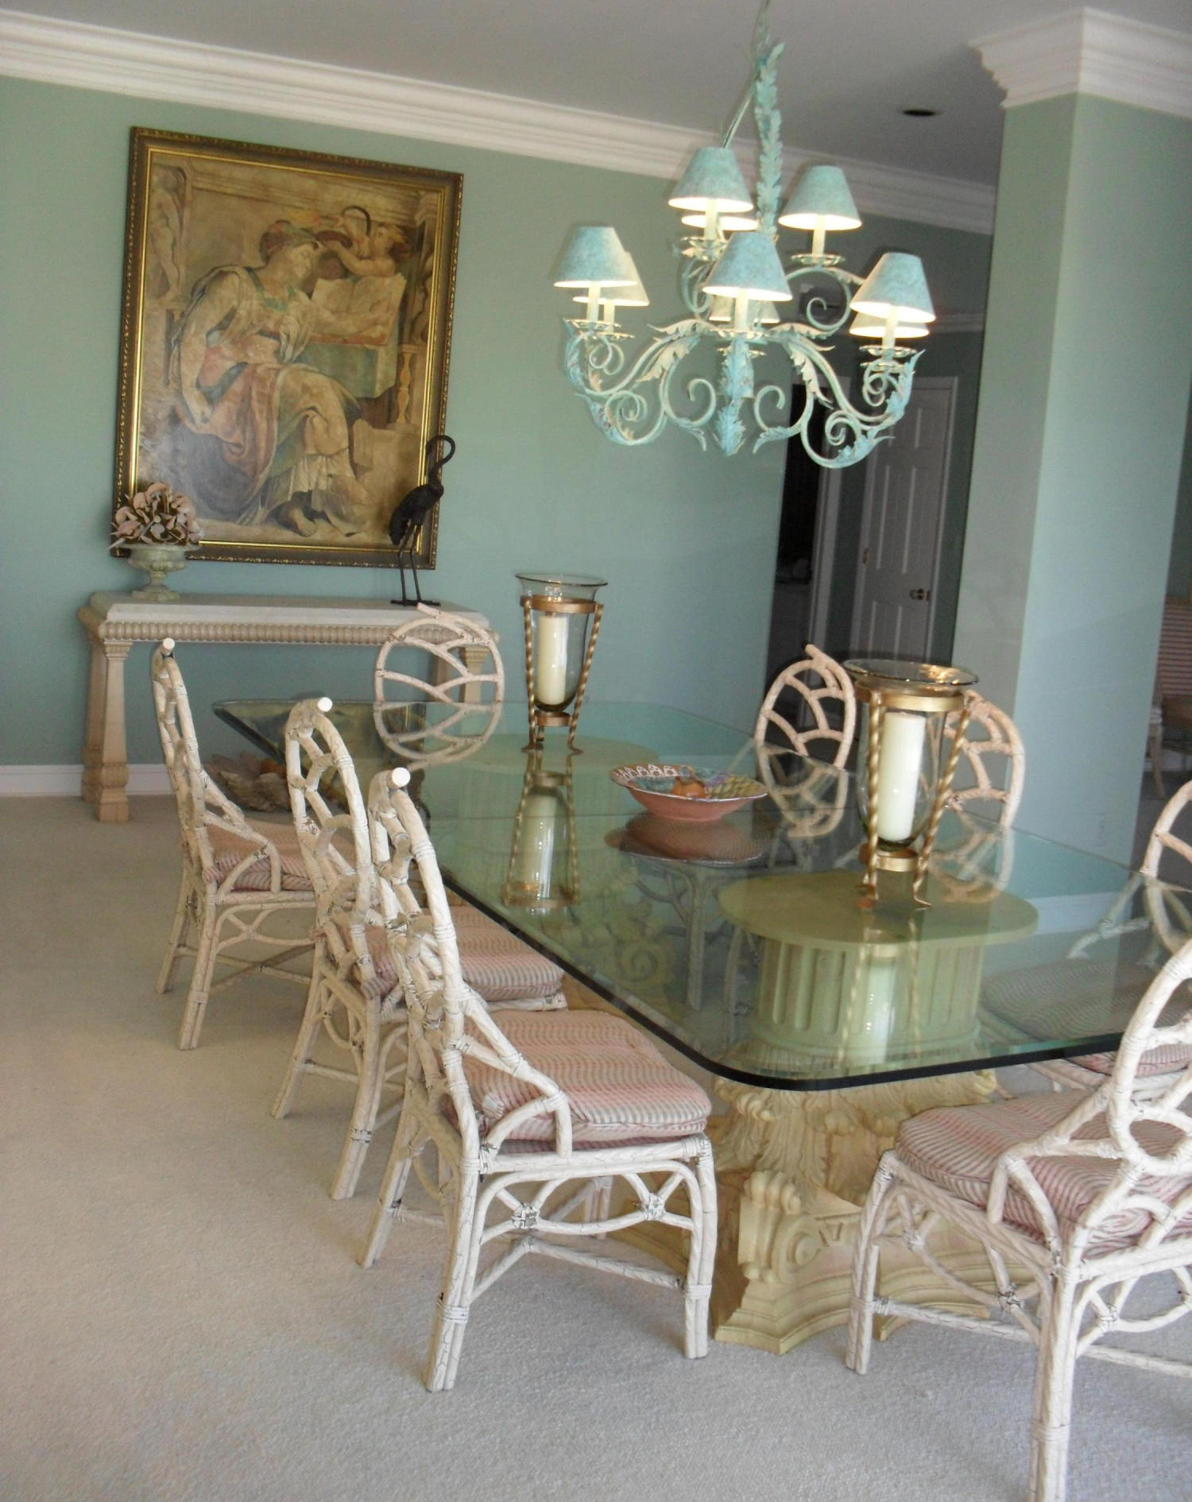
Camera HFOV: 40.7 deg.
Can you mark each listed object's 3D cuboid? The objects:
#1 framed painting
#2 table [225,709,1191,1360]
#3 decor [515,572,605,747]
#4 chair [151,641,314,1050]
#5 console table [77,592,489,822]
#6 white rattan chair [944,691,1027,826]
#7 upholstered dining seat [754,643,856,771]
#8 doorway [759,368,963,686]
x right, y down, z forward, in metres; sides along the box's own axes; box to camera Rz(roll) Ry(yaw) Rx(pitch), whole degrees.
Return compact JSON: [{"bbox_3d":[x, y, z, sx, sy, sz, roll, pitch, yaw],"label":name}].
[{"bbox_3d":[-1.276,-1.615,6.712,1.375,1.680,0.060,-1,14,-25],"label":"framed painting"},{"bbox_3d":[0.161,0.488,3.776,1.510,0.726,3.135,-1,11,-27],"label":"table"},{"bbox_3d":[-0.110,-0.237,4.357,0.235,0.465,0.235,4,10,-1],"label":"decor"},{"bbox_3d":[-0.880,0.207,4.188,0.570,1.000,0.500,0,11,-23],"label":"chair"},{"bbox_3d":[-1.279,-0.196,6.768,1.640,0.862,0.502,-1,11,-25],"label":"console table"},{"bbox_3d":[0.683,0.350,3.967,0.570,1.000,0.500,-1,11,-27],"label":"white rattan chair"},{"bbox_3d":[0.392,0.199,4.723,0.570,1.000,0.500,-2,11,-30],"label":"upholstered dining seat"},{"bbox_3d":[1.355,-1.057,9.088,1.050,2.110,0.350,-1,11,-25],"label":"doorway"}]

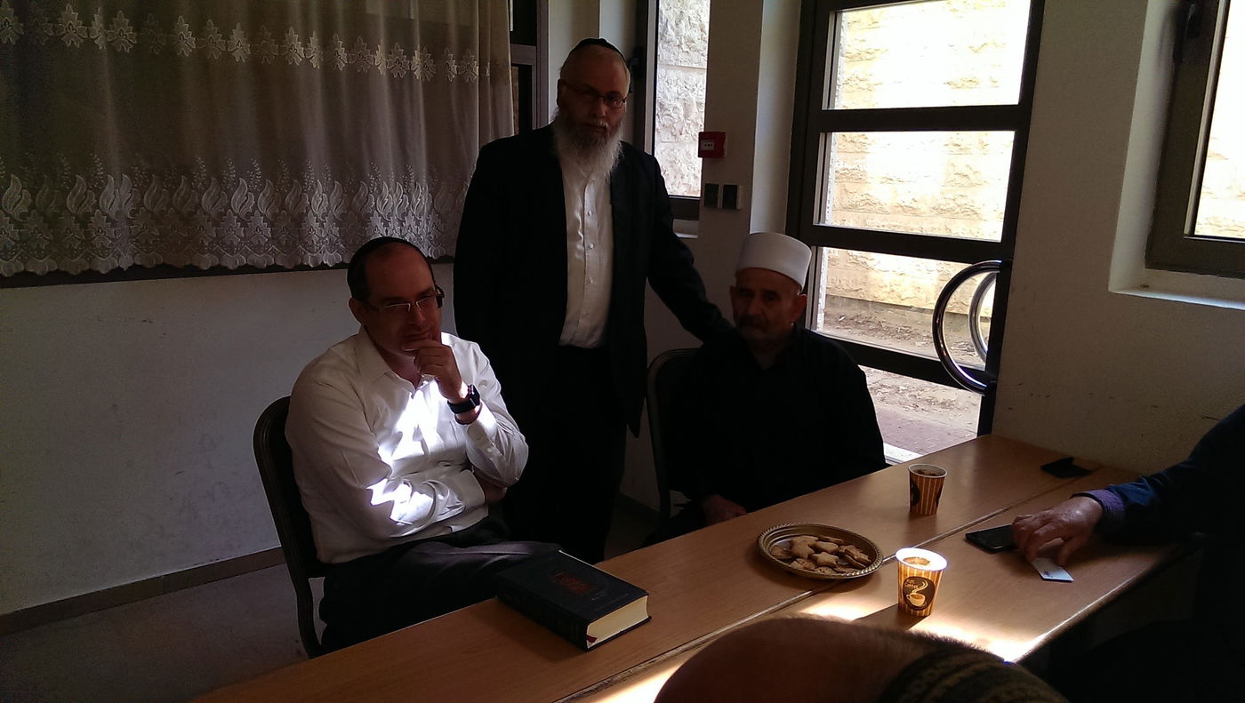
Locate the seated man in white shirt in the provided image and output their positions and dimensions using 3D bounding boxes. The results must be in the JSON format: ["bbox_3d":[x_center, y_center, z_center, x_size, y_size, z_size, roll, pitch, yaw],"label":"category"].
[{"bbox_3d":[-0.357,0.428,1.928,0.580,1.300,0.780,-8,16,-39],"label":"seated man in white shirt"}]

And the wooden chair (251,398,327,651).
[{"bbox_3d":[-0.448,0.587,2.079,0.560,0.920,0.450,12,16,41],"label":"wooden chair"}]

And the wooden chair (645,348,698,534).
[{"bbox_3d":[0.381,0.494,2.634,0.450,0.920,0.560,-8,16,-39],"label":"wooden chair"}]

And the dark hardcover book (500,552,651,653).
[{"bbox_3d":[-0.082,0.403,1.519,0.137,0.045,0.220,-10,17,-44],"label":"dark hardcover book"}]

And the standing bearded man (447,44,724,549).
[{"bbox_3d":[-0.056,0.103,2.413,0.640,1.750,0.420,-3,13,-21],"label":"standing bearded man"}]

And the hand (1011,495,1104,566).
[{"bbox_3d":[0.858,0.354,1.820,0.180,0.085,0.100,-3,13,-22],"label":"hand"}]

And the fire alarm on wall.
[{"bbox_3d":[0.314,-0.721,3.229,0.048,0.092,0.092,-8,16,-39],"label":"fire alarm on wall"}]

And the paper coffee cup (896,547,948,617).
[{"bbox_3d":[0.494,0.390,1.547,0.083,0.091,0.083,2,12,0],"label":"paper coffee cup"}]

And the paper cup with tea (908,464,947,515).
[{"bbox_3d":[0.653,0.301,1.992,0.082,0.090,0.082,2,12,0],"label":"paper cup with tea"}]

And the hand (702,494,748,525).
[{"bbox_3d":[0.238,0.383,2.243,0.140,0.080,0.095,10,15,35],"label":"hand"}]

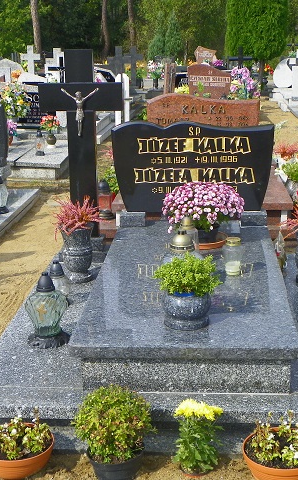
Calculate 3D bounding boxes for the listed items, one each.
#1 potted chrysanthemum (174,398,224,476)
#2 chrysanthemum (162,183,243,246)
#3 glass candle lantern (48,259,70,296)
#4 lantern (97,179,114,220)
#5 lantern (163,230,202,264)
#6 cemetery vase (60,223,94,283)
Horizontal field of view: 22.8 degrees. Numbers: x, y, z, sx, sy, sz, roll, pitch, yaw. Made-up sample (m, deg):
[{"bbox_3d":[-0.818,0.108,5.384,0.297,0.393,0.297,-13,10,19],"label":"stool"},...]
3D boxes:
[{"bbox_3d":[0.183,0.723,2.740,0.180,0.285,0.175,0,16,5],"label":"potted chrysanthemum"},{"bbox_3d":[0.311,-0.149,4.226,0.460,0.355,0.430,0,16,5],"label":"chrysanthemum"},{"bbox_3d":[-0.505,0.227,4.082,0.145,0.228,0.145,0,16,4],"label":"glass candle lantern"},{"bbox_3d":[-0.356,-0.332,5.962,0.142,0.310,0.142,0,16,4],"label":"lantern"},{"bbox_3d":[0.167,0.088,3.583,0.203,0.287,0.203,0,16,5],"label":"lantern"},{"bbox_3d":[-0.408,0.072,4.355,0.190,0.330,0.190,0,17,4],"label":"cemetery vase"}]

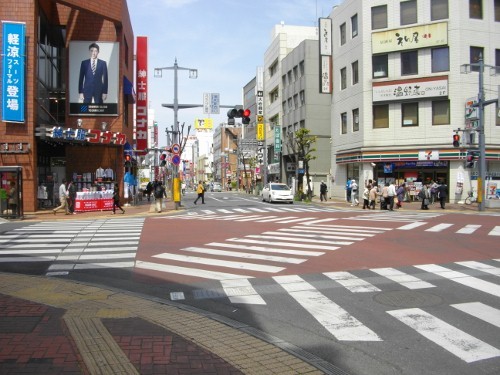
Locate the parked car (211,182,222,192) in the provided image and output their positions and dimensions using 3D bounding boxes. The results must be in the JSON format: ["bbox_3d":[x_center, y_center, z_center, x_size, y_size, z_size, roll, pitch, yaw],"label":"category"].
[{"bbox_3d":[-5.363,0.000,74.000,1.620,1.550,3.900,0,1,-10],"label":"parked car"}]

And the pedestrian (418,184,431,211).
[{"bbox_3d":[9.757,0.502,25.800,0.580,1.500,0.500,0,1,21],"label":"pedestrian"}]

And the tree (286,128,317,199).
[{"bbox_3d":[4.068,-1.791,36.300,2.150,5.600,2.050,0,1,-10],"label":"tree"}]

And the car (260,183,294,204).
[{"bbox_3d":[2.125,0.426,35.200,1.730,1.490,4.400,0,1,-10],"label":"car"}]

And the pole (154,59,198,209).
[{"bbox_3d":[-4.230,-3.114,26.600,2.520,8.700,0.500,0,1,-10],"label":"pole"}]

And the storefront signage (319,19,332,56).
[{"bbox_3d":[6.322,-12.479,38.400,0.920,3.100,0.380,0,1,-13],"label":"storefront signage"}]

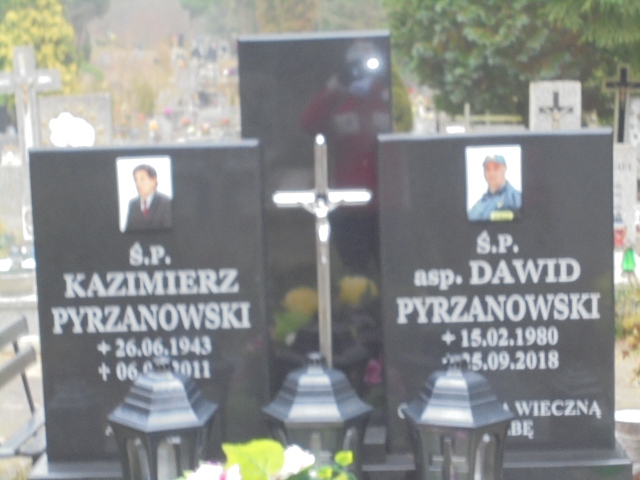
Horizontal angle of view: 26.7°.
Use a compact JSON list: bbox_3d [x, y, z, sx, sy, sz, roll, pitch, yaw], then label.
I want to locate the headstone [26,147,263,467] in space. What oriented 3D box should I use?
[{"bbox_3d":[-0.427,0.160,3.486,0.584,0.813,0.085,-2,7,2],"label":"headstone"}]

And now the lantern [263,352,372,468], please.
[{"bbox_3d":[-0.004,0.481,3.255,0.265,0.424,0.230,-2,7,2],"label":"lantern"}]

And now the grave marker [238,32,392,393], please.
[{"bbox_3d":[0.004,-0.014,3.557,0.388,1.034,0.090,-2,7,2],"label":"grave marker"}]

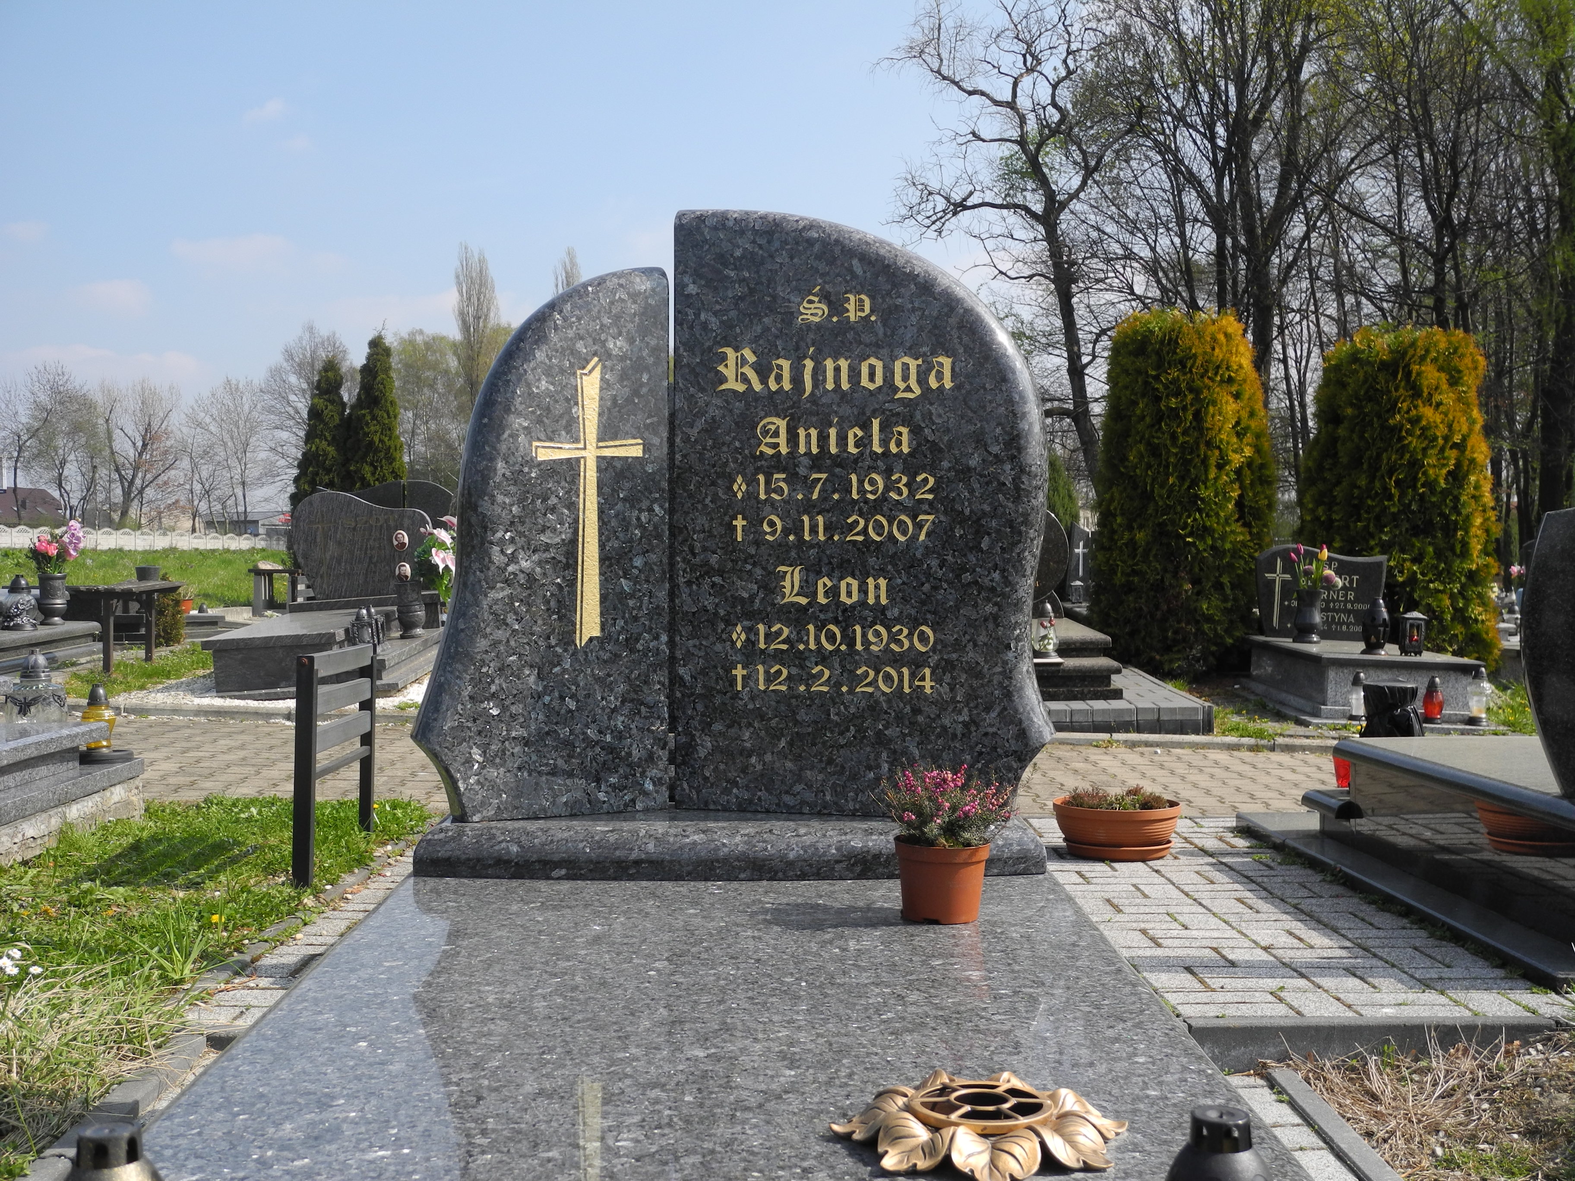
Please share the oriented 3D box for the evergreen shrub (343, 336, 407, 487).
[{"bbox_3d":[-3.530,-0.934,16.000,0.640,2.500,0.640,0,1,0],"label":"evergreen shrub"}]

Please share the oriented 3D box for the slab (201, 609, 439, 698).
[{"bbox_3d":[-2.305,0.315,9.600,0.890,0.290,2.000,-4,2,-4],"label":"slab"}]

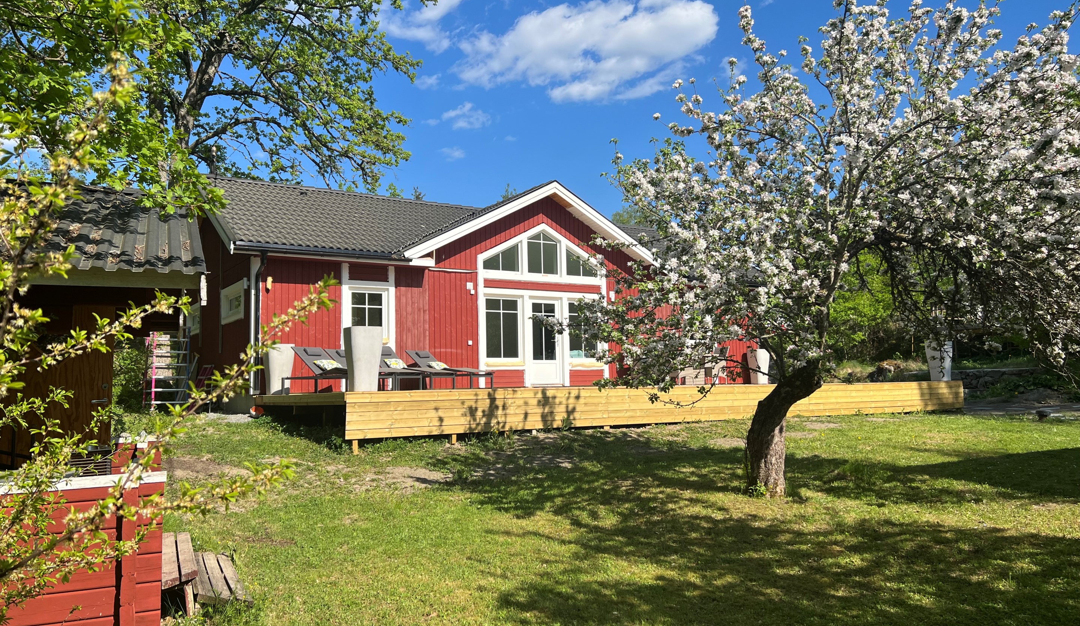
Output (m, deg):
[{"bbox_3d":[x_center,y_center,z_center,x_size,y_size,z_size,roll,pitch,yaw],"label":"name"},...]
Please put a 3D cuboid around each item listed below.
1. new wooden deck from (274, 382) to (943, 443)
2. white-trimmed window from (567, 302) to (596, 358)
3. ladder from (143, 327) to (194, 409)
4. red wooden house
[{"bbox_3d":[2.646,2.032,18.275,16.400,0.700,4.950,3,-7,-34],"label":"new wooden deck"},{"bbox_3d":[1.103,0.431,20.480,0.970,1.450,0.100,3,-7,-34],"label":"white-trimmed window"},{"bbox_3d":[-8.707,1.360,18.895,0.720,1.840,1.600,3,-7,-34],"label":"ladder"},{"bbox_3d":[-1.599,-0.229,22.901,15.500,5.500,8.000,3,-7,-34],"label":"red wooden house"}]

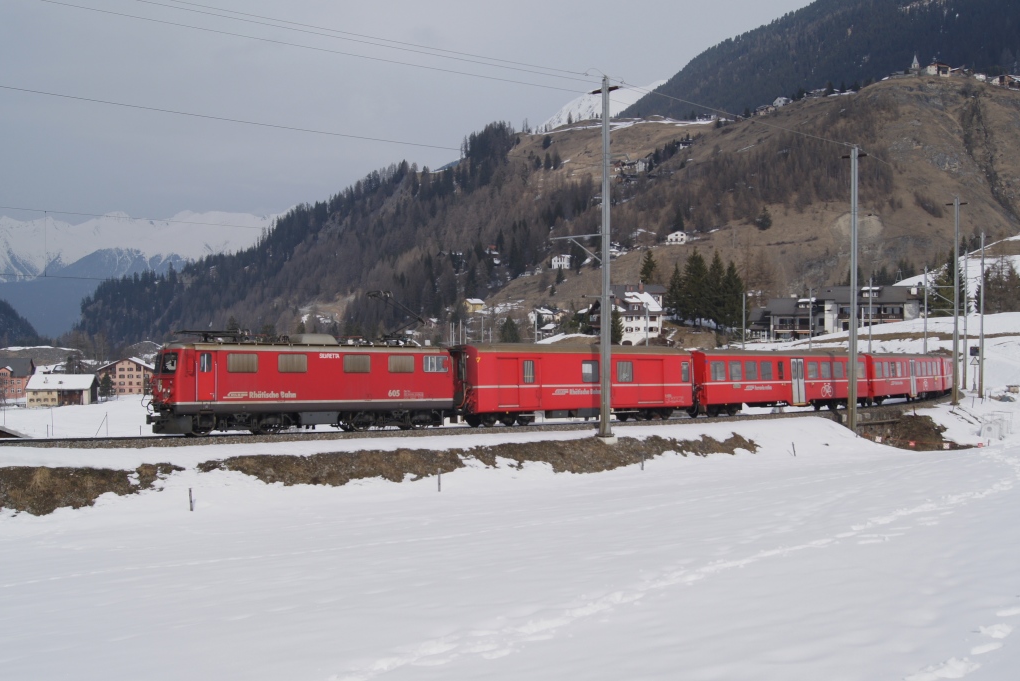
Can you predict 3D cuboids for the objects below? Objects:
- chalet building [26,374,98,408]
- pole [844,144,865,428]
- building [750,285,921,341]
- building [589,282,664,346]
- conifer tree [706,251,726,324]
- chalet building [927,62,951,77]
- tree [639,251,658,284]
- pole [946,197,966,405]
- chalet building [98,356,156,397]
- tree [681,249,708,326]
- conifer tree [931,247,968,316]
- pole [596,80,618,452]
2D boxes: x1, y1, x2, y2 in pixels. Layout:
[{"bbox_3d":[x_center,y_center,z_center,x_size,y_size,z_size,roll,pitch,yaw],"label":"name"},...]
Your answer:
[{"bbox_3d":[-155.279,17.599,326.000,20.000,11.400,11.000,0,1,-8],"label":"chalet building"},{"bbox_3d":[19.870,-2.950,54.200,0.500,16.300,0.500,1,2,45],"label":"pole"},{"bbox_3d":[61.962,-5.103,181.000,29.500,11.000,13.000,0,1,12],"label":"building"},{"bbox_3d":[30.820,-6.560,246.000,18.500,15.500,13.500,0,1,12],"label":"building"},{"bbox_3d":[51.740,-13.030,235.000,5.300,19.000,5.300,0,1,0],"label":"conifer tree"},{"bbox_3d":[324.314,-205.077,710.000,12.000,9.800,12.500,0,1,-13],"label":"chalet building"},{"bbox_3d":[41.312,-21.133,280.000,5.800,11.500,5.800,0,1,0],"label":"tree"},{"bbox_3d":[33.620,-2.980,70.700,0.500,15.600,0.500,1,1,37],"label":"pole"},{"bbox_3d":[-150.000,14.200,371.000,22.000,14.500,18.000,0,1,-12],"label":"chalet building"},{"bbox_3d":[40.271,-11.465,205.000,6.000,17.000,6.000,0,1,0],"label":"tree"},{"bbox_3d":[91.272,-12.018,195.000,7.300,14.600,7.300,0,1,0],"label":"conifer tree"},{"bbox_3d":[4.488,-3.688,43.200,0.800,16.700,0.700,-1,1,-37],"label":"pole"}]

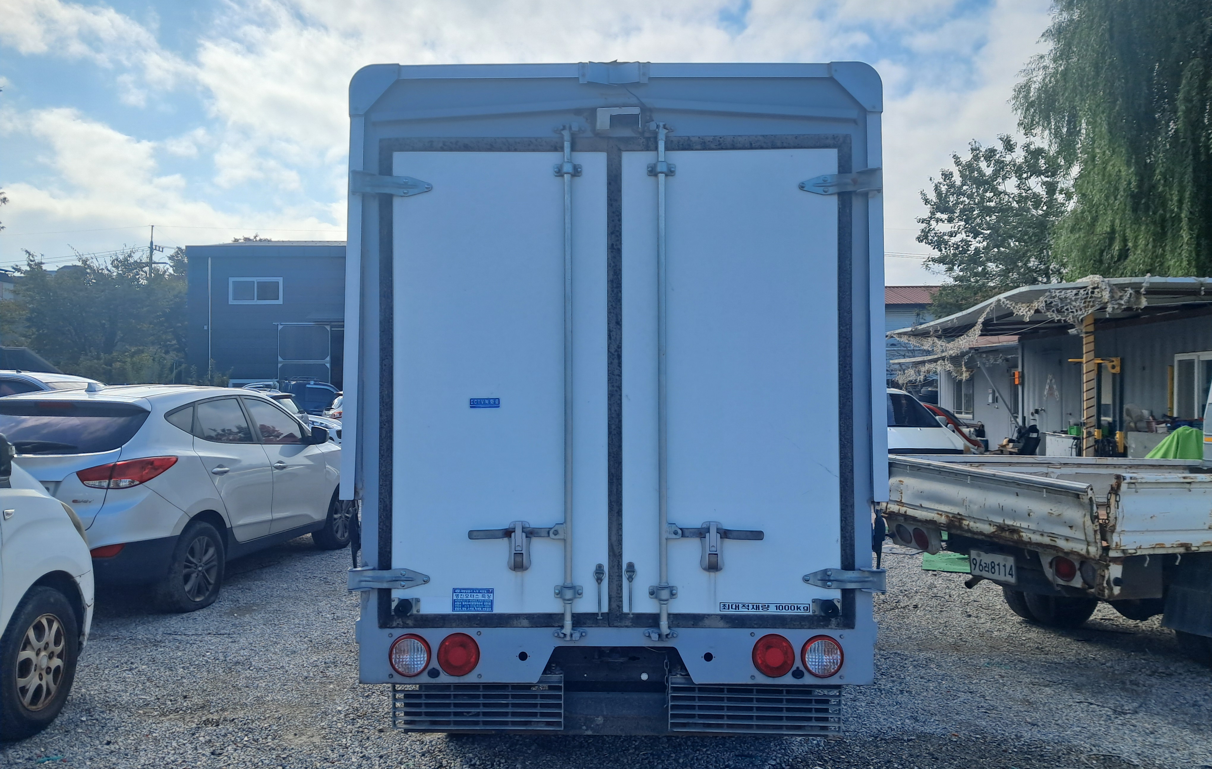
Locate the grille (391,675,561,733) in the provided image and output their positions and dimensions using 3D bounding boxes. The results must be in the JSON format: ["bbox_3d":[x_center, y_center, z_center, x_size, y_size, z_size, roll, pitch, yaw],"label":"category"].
[{"bbox_3d":[-0.426,1.066,3.189,0.573,0.184,0.060,0,-1,1],"label":"grille"}]

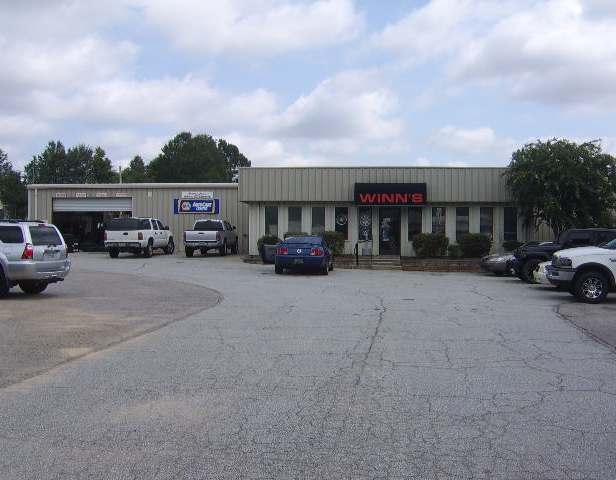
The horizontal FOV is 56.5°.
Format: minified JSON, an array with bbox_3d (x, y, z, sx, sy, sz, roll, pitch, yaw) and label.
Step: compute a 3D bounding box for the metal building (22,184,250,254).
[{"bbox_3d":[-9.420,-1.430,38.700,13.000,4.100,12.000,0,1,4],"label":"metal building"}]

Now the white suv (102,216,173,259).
[{"bbox_3d":[-8.370,-0.130,29.200,2.000,1.900,5.750,0,1,3],"label":"white suv"}]

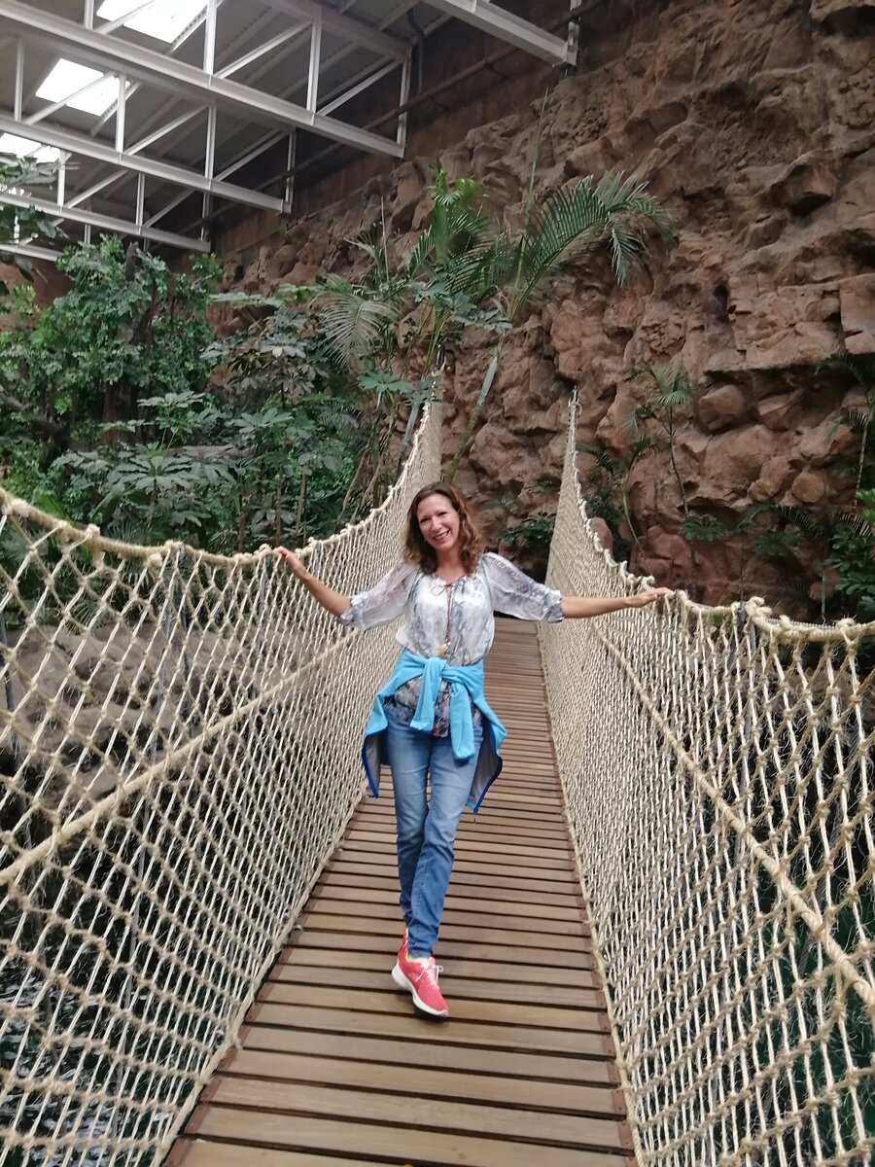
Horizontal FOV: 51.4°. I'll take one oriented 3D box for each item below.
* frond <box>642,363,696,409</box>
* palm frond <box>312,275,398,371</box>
[{"bbox_3d":[2.191,-1.870,8.600,0.500,0.400,0.400,3,4,-6],"label":"frond"},{"bbox_3d":[-0.895,-2.801,9.800,0.900,0.920,0.650,4,4,6],"label":"palm frond"}]

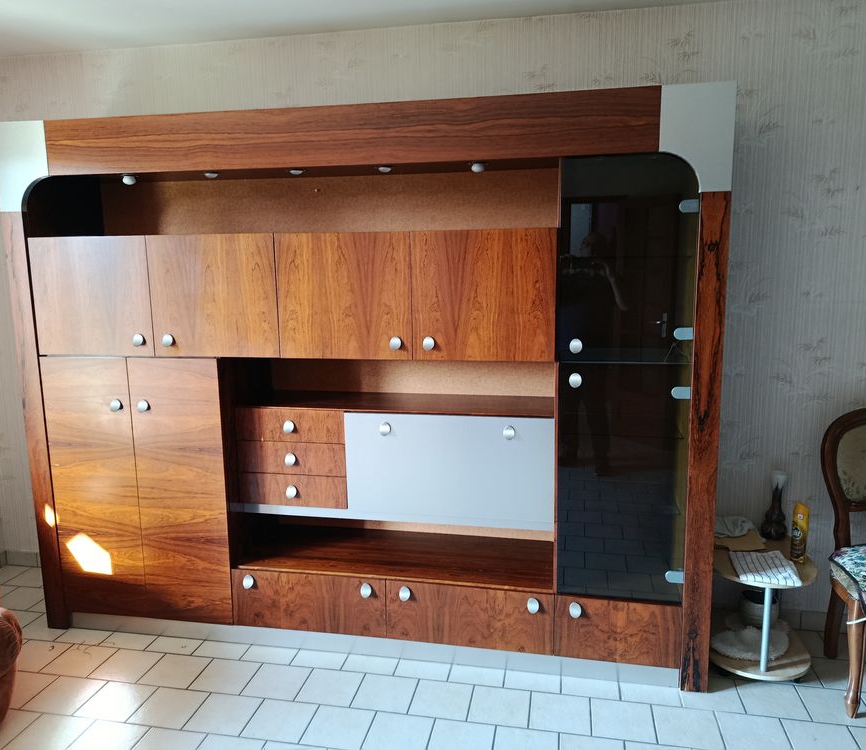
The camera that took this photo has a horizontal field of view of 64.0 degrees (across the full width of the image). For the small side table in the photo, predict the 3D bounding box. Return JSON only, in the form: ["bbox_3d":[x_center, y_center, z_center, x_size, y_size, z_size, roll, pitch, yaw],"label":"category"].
[{"bbox_3d":[1.203,0.883,2.604,0.389,0.403,0.468,1,9,11],"label":"small side table"}]

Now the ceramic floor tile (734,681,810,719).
[{"bbox_3d":[1.169,1.125,2.396,0.199,0.010,0.199,1,9,11],"label":"ceramic floor tile"}]

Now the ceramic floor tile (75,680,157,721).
[{"bbox_3d":[-1.105,1.146,2.430,0.200,0.010,0.199,1,9,11],"label":"ceramic floor tile"}]

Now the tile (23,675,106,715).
[{"bbox_3d":[-1.305,1.145,2.472,0.199,0.010,0.199,1,9,11],"label":"tile"}]

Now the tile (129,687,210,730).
[{"bbox_3d":[-0.905,1.150,2.391,0.200,0.010,0.199,1,9,11],"label":"tile"}]

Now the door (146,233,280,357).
[{"bbox_3d":[-0.812,-0.288,2.556,0.504,0.450,0.030,1,9,11],"label":"door"}]

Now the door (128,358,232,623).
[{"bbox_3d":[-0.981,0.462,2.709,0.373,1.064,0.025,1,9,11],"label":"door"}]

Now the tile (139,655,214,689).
[{"bbox_3d":[-0.965,1.116,2.604,0.200,0.010,0.199,1,9,11],"label":"tile"}]

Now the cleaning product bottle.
[{"bbox_3d":[1.337,0.574,2.522,0.053,0.214,0.053,8,13,43],"label":"cleaning product bottle"}]

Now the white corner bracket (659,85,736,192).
[{"bbox_3d":[0.826,-0.739,2.174,0.220,0.329,0.025,1,9,11],"label":"white corner bracket"}]

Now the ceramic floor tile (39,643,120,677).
[{"bbox_3d":[-1.360,1.107,2.676,0.200,0.010,0.200,1,9,11],"label":"ceramic floor tile"}]

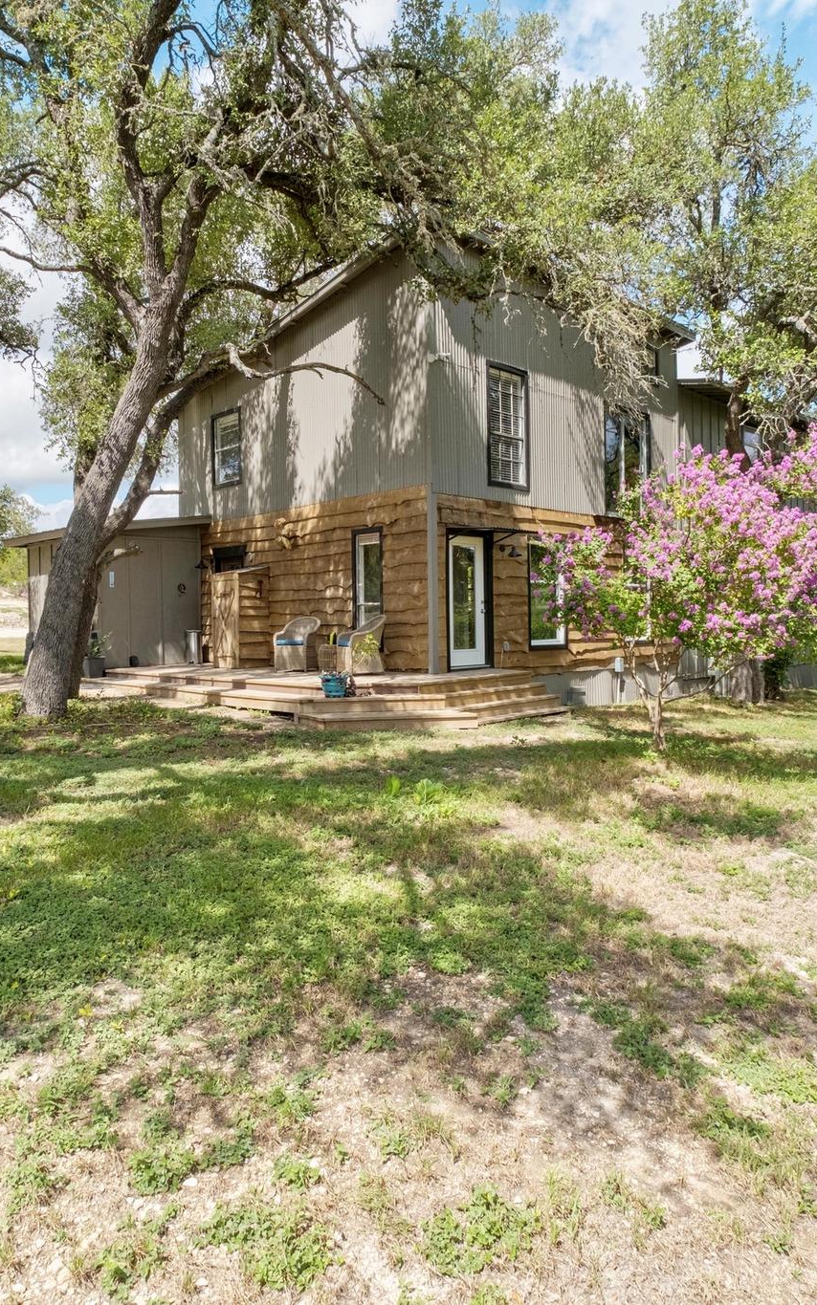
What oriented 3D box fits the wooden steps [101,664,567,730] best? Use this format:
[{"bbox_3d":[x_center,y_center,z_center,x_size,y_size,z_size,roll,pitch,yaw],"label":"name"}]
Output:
[{"bbox_3d":[-1.822,0.544,14.143,4.400,0.530,8.400,-3,3,-45],"label":"wooden steps"}]

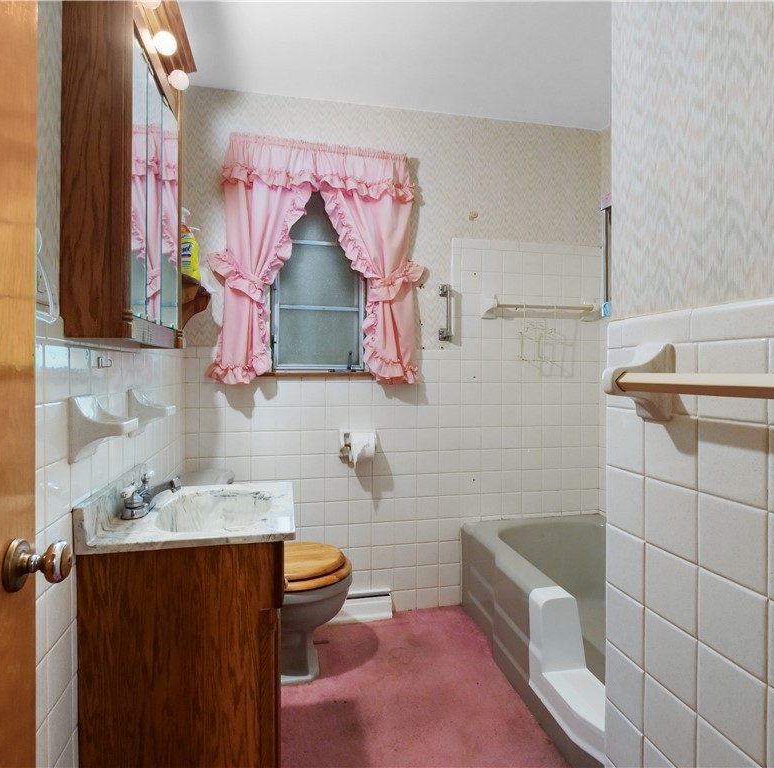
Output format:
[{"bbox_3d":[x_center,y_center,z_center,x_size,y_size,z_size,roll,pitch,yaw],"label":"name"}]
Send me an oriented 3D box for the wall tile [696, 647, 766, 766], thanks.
[{"bbox_3d":[0.474,0.433,0.648,0.010,0.107,0.104,0,1,-12],"label":"wall tile"}]

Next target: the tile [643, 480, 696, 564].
[{"bbox_3d":[0.455,0.216,0.757,0.010,0.108,0.107,0,1,-12],"label":"tile"}]

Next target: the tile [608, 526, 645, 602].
[{"bbox_3d":[0.433,0.323,0.855,0.010,0.109,0.102,0,0,-12],"label":"tile"}]

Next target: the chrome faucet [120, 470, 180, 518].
[{"bbox_3d":[-0.605,0.282,1.239,0.130,0.094,0.152,0,0,-12],"label":"chrome faucet"}]

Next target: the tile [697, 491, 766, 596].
[{"bbox_3d":[0.474,0.214,0.647,0.010,0.107,0.104,0,1,-12],"label":"tile"}]

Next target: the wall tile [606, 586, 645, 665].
[{"bbox_3d":[0.433,0.434,0.856,0.010,0.109,0.102,0,0,-12],"label":"wall tile"}]

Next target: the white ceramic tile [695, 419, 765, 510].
[{"bbox_3d":[0.476,0.106,0.651,0.010,0.109,0.104,0,0,-12],"label":"white ceramic tile"}]

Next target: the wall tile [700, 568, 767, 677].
[{"bbox_3d":[0.474,0.324,0.648,0.010,0.107,0.104,0,1,-12],"label":"wall tile"}]

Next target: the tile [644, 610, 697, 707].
[{"bbox_3d":[0.456,0.438,0.759,0.010,0.108,0.107,0,1,-12],"label":"tile"}]

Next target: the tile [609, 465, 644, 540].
[{"bbox_3d":[0.434,0.213,0.858,0.010,0.108,0.098,0,1,-12],"label":"tile"}]

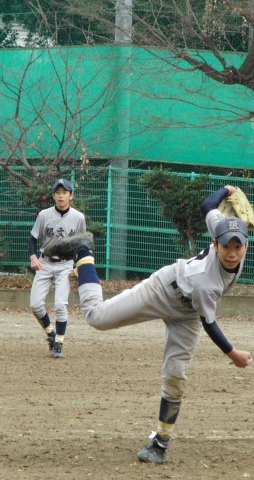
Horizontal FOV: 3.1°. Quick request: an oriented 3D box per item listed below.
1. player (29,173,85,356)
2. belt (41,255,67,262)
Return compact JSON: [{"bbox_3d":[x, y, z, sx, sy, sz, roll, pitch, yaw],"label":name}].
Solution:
[{"bbox_3d":[-0.664,0.270,44.000,0.560,1.680,0.450,2,0,-3],"label":"player"},{"bbox_3d":[-0.658,0.175,43.950,0.320,0.065,0.230,2,0,-3],"label":"belt"}]

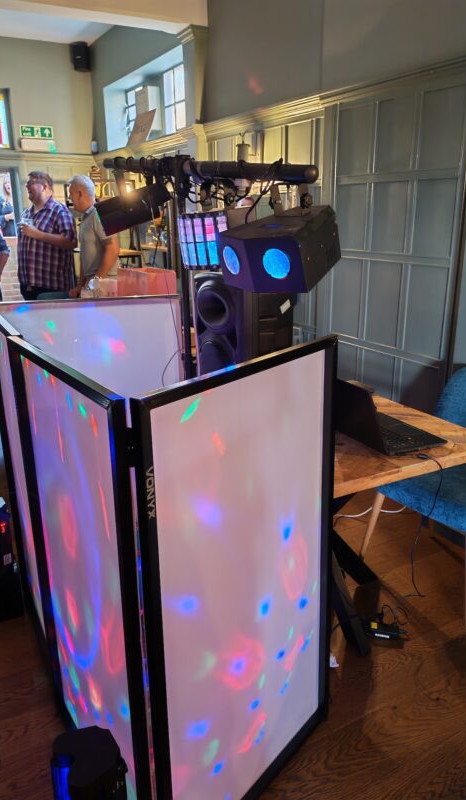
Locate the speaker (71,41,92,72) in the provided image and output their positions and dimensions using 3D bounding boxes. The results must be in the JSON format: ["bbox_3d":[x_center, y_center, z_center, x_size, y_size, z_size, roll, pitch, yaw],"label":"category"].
[{"bbox_3d":[-1.420,-3.220,5.850,0.170,0.255,0.170,1,17,6],"label":"speaker"}]

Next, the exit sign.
[{"bbox_3d":[-1.947,-2.661,6.200,0.320,0.115,0.020,-10,19,-27],"label":"exit sign"}]

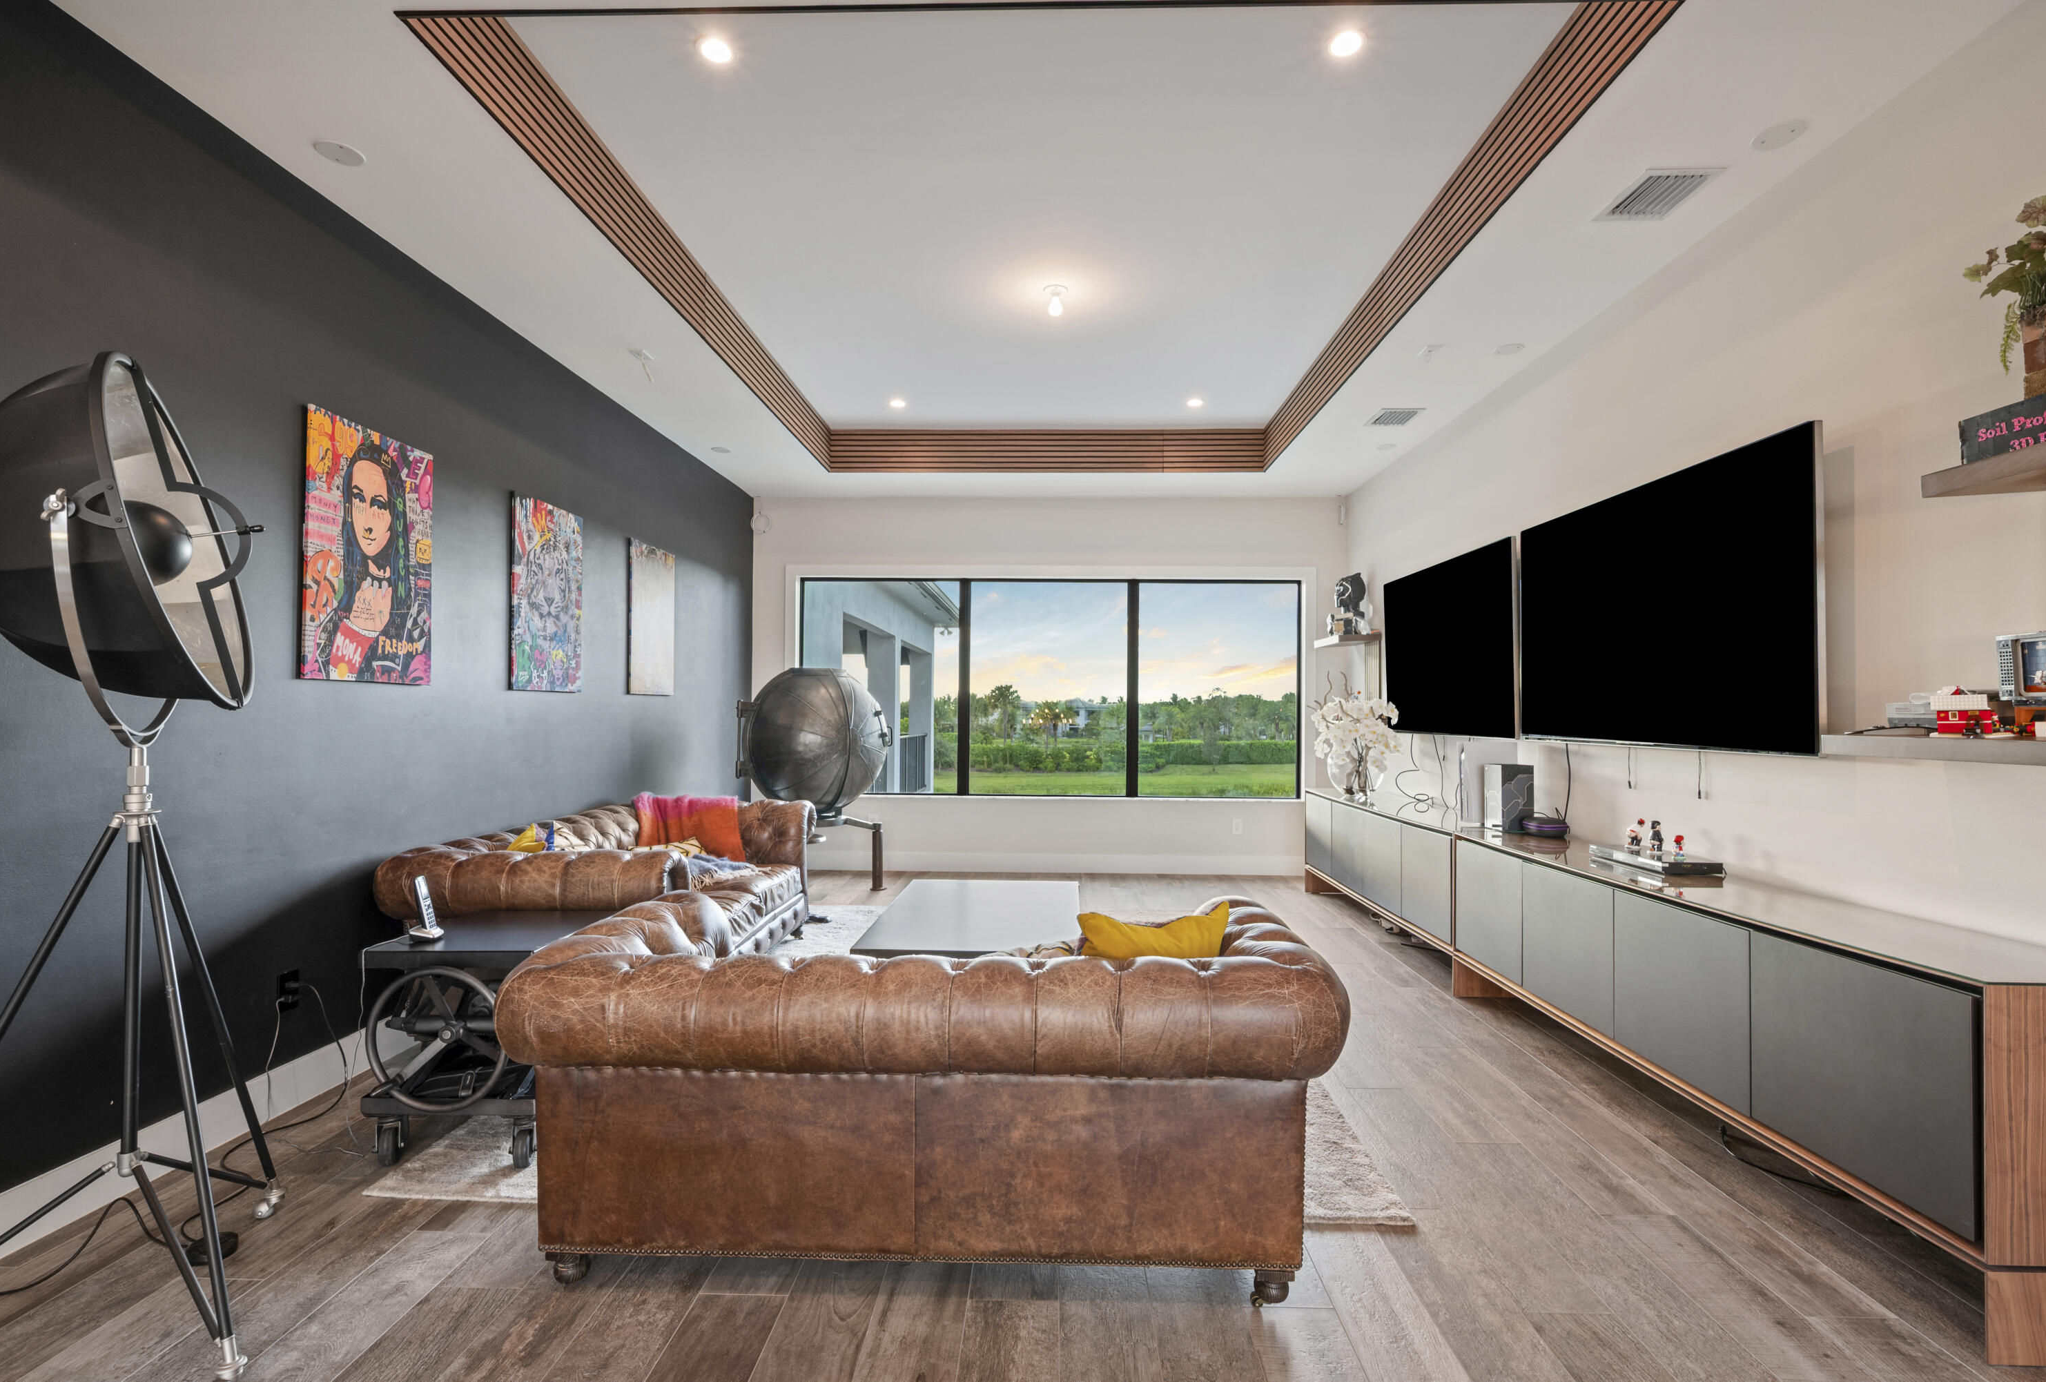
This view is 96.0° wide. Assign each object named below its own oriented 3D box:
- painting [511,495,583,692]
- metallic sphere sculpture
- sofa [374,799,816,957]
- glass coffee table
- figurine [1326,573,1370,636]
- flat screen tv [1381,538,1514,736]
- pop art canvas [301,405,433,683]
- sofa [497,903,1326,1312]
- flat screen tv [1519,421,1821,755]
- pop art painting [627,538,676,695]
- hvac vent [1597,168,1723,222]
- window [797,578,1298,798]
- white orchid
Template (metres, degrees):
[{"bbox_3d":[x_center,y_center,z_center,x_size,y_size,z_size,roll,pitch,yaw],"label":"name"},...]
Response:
[{"bbox_3d":[-2.283,-0.440,4.424,0.030,0.903,0.612,0,-1,2],"label":"painting"},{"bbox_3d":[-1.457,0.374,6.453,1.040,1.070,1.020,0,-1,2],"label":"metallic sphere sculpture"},{"bbox_3d":[-1.772,1.007,4.400,1.024,0.758,2.208,0,-1,2],"label":"sofa"},{"bbox_3d":[-0.164,1.174,4.040,0.873,0.420,1.415,0,-1,2],"label":"glass coffee table"},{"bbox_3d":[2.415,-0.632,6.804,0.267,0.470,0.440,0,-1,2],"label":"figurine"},{"bbox_3d":[2.429,-0.243,5.313,0.045,0.973,1.711,0,-1,2],"label":"flat screen tv"},{"bbox_3d":[-2.365,-0.481,3.337,0.035,0.899,0.625,0,-1,2],"label":"pop art canvas"},{"bbox_3d":[-0.221,0.973,2.390,1.837,0.753,0.954,0,-1,2],"label":"sofa"},{"bbox_3d":[2.371,-0.289,3.538,0.045,0.968,1.688,0,-1,2],"label":"flat screen tv"},{"bbox_3d":[-2.248,-0.425,5.583,0.030,0.903,0.612,0,-1,2],"label":"pop art painting"},{"bbox_3d":[2.129,-1.662,3.096,0.246,0.025,0.311,0,-1,2],"label":"hvac vent"},{"bbox_3d":[0.207,-0.034,7.508,4.063,1.773,0.100,0,-1,2],"label":"window"},{"bbox_3d":[2.189,0.325,6.004,0.502,0.763,0.532,0,-1,2],"label":"white orchid"}]

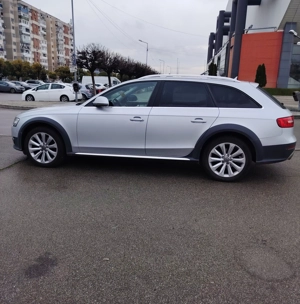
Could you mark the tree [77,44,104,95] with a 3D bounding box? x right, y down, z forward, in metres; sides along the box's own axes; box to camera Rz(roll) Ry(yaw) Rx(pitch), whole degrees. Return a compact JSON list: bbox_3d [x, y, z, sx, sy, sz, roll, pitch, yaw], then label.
[{"bbox_3d":[-5.060,-6.734,23.818,2.377,4.740,2.377,1,13,0],"label":"tree"}]

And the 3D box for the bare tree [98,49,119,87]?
[{"bbox_3d":[-4.069,-7.794,27.982,2.243,4.952,2.243,1,13,0],"label":"bare tree"}]

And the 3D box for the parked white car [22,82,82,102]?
[{"bbox_3d":[-7.649,-4.602,21.665,4.460,1.490,1.760,2,13,5],"label":"parked white car"}]

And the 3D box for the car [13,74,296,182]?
[{"bbox_3d":[-0.048,-0.573,4.900,4.720,1.495,1.870,4,13,10],"label":"car"}]

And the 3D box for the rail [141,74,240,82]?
[{"bbox_3d":[0.573,-1.086,4.080,1.490,0.100,0.060,4,13,10],"label":"rail"}]

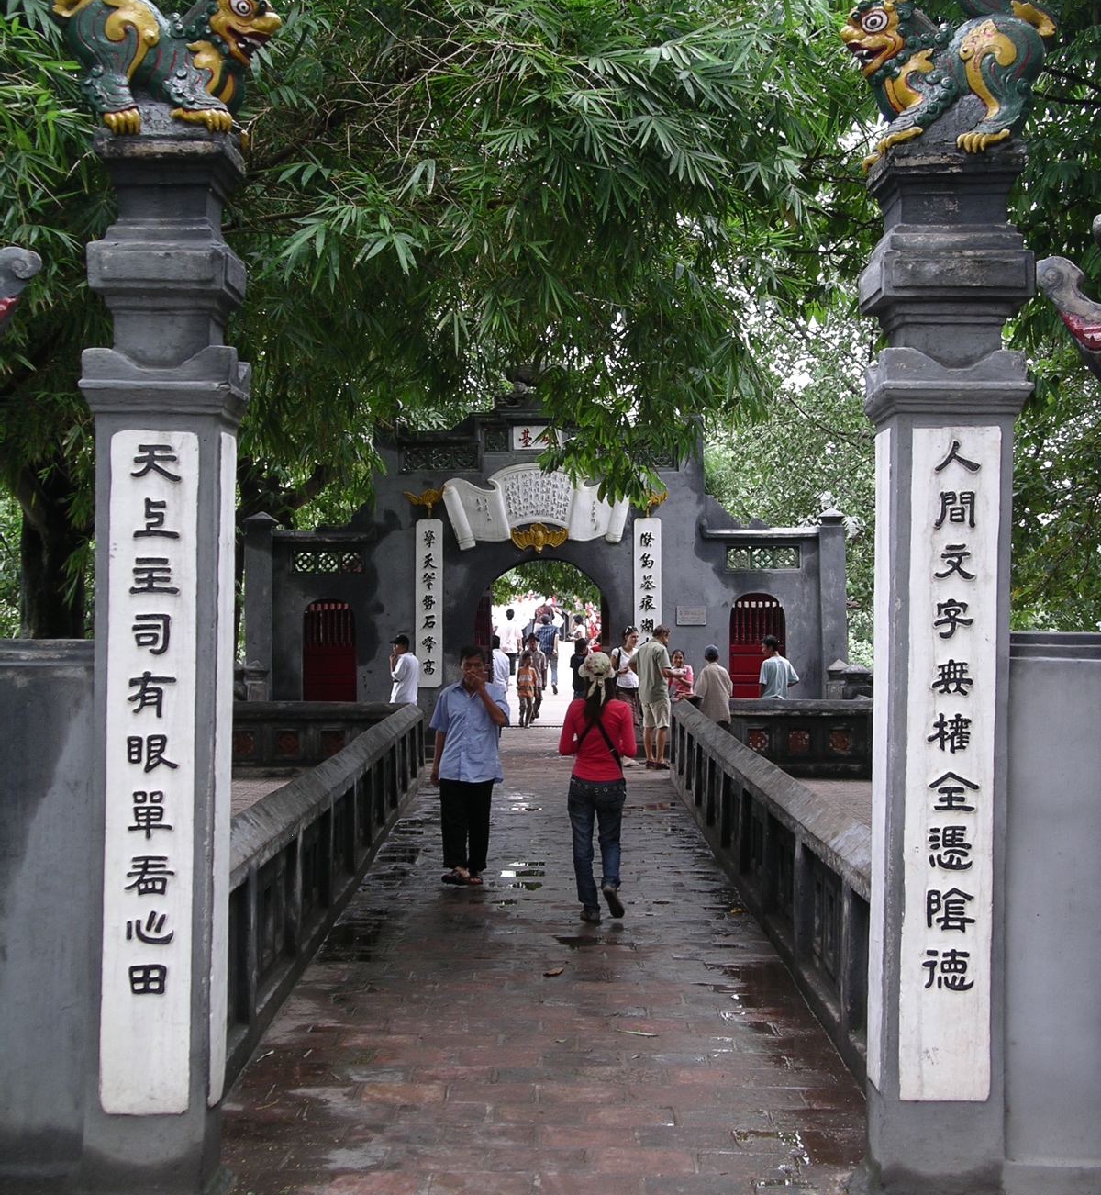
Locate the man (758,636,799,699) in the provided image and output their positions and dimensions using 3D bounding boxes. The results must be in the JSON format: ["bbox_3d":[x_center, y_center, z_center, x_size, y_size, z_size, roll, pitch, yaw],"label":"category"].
[{"bbox_3d":[2.600,1.230,25.200,0.490,1.580,0.310,1,0,-30],"label":"man"}]

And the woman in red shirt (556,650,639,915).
[{"bbox_3d":[0.292,1.151,13.550,0.490,1.660,0.420,0,0,0],"label":"woman in red shirt"}]

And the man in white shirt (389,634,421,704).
[{"bbox_3d":[-1.680,1.210,25.500,0.340,1.570,0.440,0,0,32],"label":"man in white shirt"}]

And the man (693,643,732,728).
[{"bbox_3d":[1.735,1.255,23.500,0.460,1.530,0.330,0,0,-18],"label":"man"}]

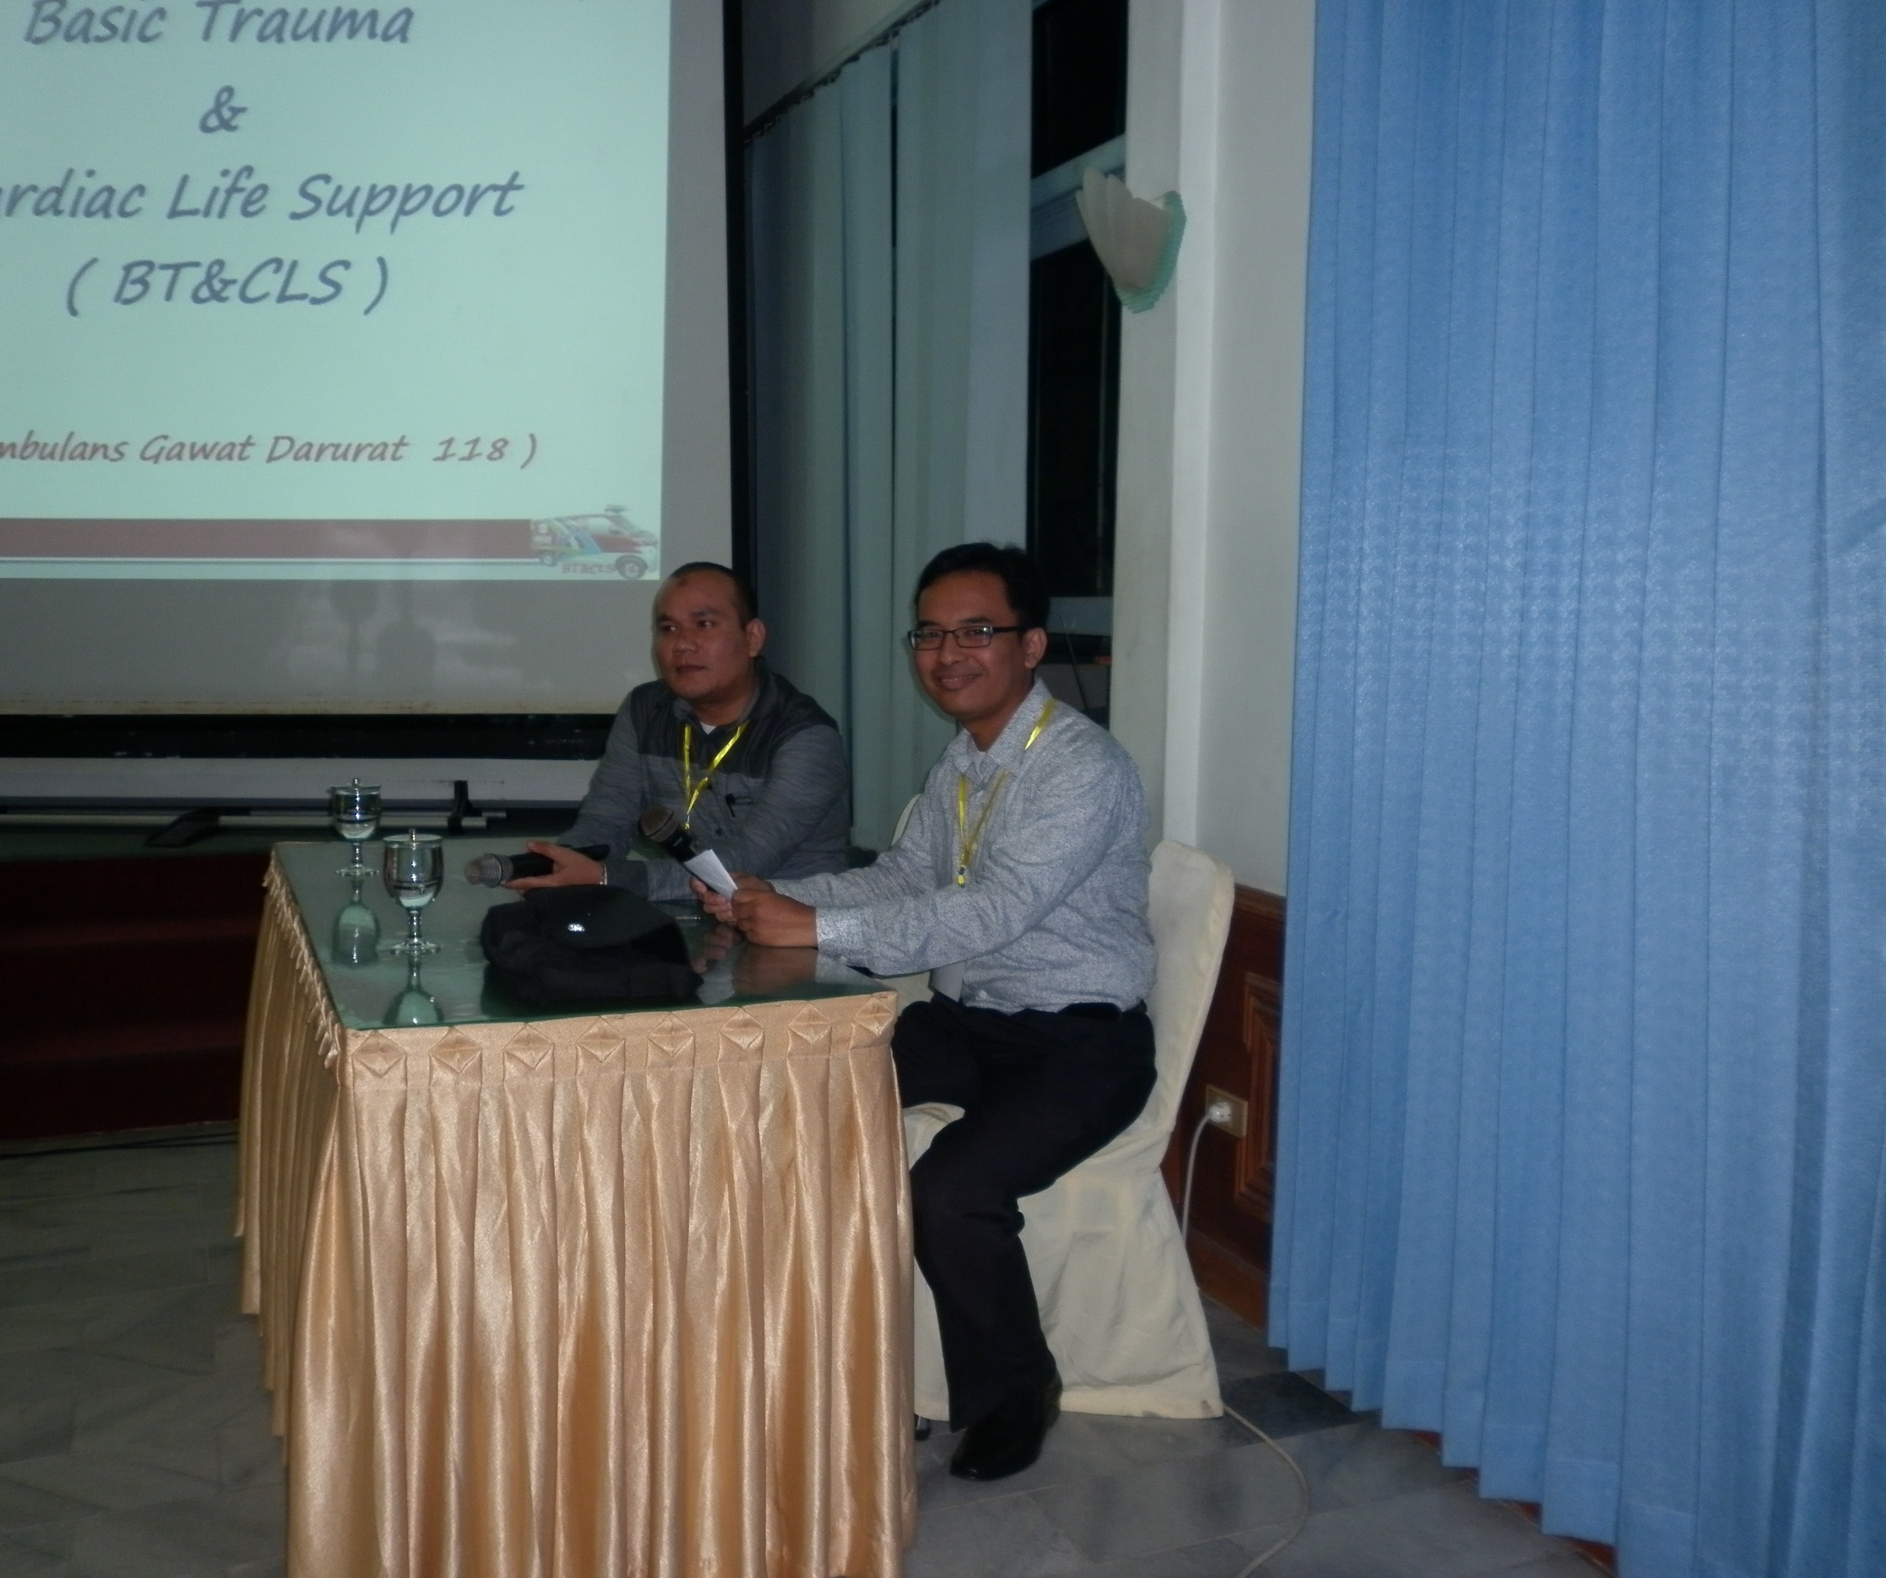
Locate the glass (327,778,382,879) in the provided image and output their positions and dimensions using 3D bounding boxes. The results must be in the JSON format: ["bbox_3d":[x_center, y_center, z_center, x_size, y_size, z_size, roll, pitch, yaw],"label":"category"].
[{"bbox_3d":[-1.037,0.066,3.009,0.088,0.167,0.088,-2,7,-24],"label":"glass"}]

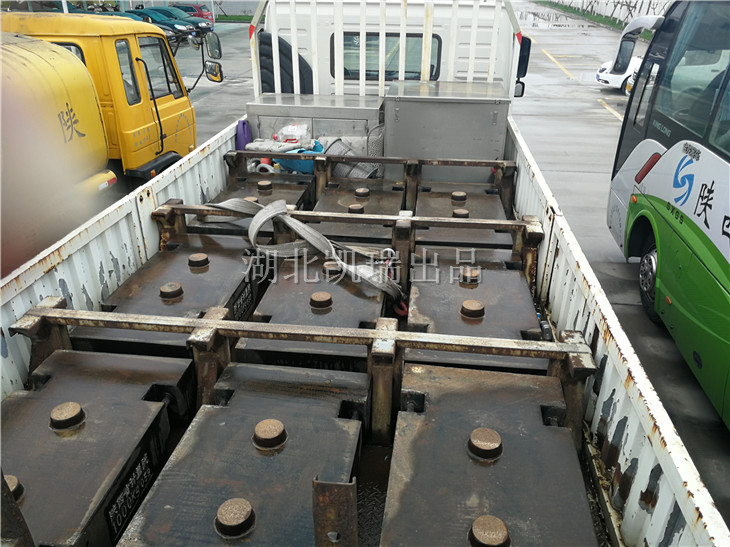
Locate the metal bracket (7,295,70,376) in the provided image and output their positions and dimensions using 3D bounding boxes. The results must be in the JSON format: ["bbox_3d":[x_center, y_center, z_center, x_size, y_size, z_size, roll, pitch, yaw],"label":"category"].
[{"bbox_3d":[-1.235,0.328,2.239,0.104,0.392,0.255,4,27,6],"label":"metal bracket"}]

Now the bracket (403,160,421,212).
[{"bbox_3d":[0.338,-0.604,4.029,0.121,0.396,0.163,3,27,7],"label":"bracket"}]

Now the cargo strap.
[{"bbox_3d":[-0.315,-0.167,2.943,1.130,0.310,0.380,10,28,19],"label":"cargo strap"}]

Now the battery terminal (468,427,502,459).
[{"bbox_3d":[0.355,0.497,1.673,0.098,0.034,0.098,3,27,7],"label":"battery terminal"}]

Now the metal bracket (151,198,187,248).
[{"bbox_3d":[-1.075,-0.188,3.203,0.121,0.396,0.224,3,27,7],"label":"metal bracket"}]

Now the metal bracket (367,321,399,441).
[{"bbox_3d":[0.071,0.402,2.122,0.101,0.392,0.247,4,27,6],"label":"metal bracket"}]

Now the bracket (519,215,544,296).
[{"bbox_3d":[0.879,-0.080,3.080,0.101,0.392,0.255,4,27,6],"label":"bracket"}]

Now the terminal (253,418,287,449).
[{"bbox_3d":[-0.285,0.479,1.712,0.098,0.034,0.098,0,27,0],"label":"terminal"}]

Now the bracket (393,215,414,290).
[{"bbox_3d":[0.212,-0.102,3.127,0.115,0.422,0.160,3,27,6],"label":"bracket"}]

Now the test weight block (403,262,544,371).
[{"bbox_3d":[0.477,0.113,2.570,0.531,0.100,1.029,3,27,6],"label":"test weight block"}]

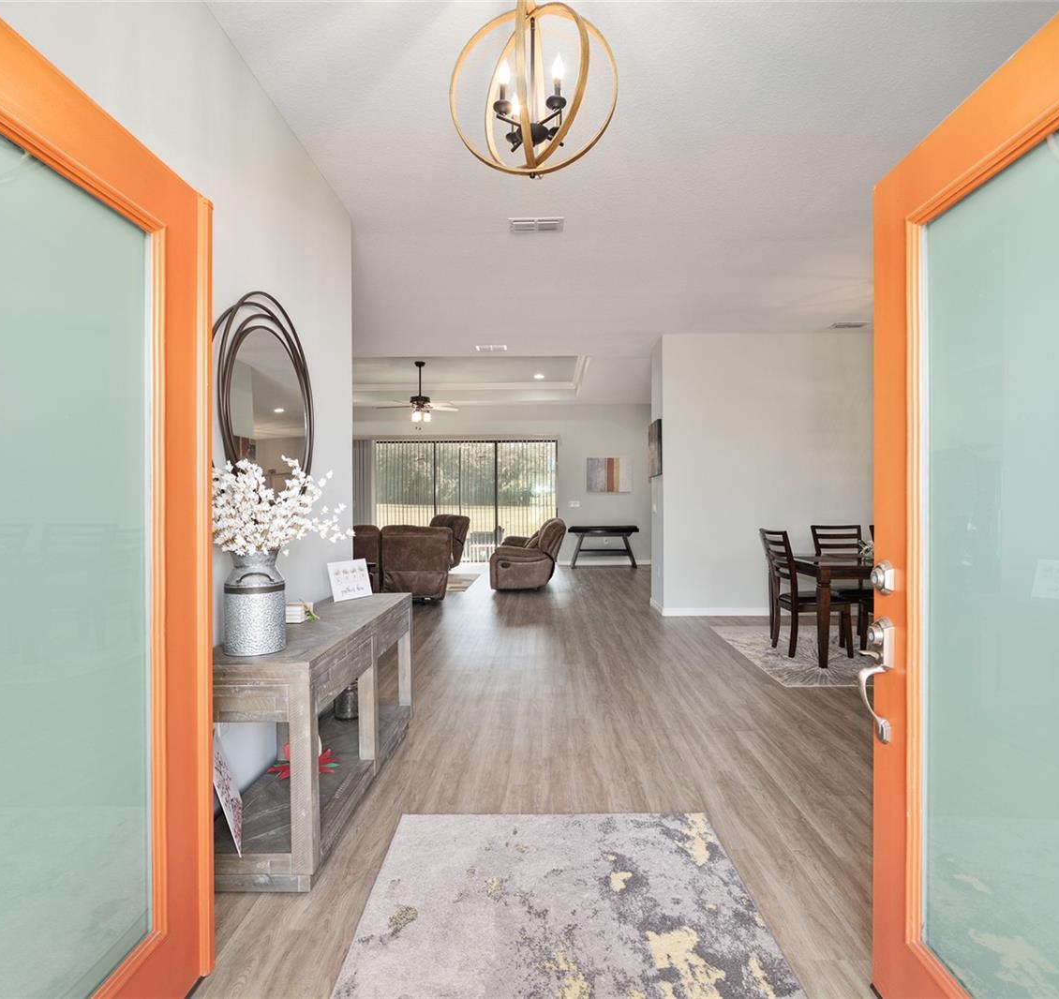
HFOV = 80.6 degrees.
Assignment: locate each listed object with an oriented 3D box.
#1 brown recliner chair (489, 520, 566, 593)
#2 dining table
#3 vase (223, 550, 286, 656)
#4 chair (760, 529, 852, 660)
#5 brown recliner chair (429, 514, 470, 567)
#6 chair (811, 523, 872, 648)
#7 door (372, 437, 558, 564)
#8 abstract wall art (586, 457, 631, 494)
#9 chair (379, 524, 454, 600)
[{"bbox_3d":[-0.005,0.762,8.980,1.040,1.000,0.950,0,0,3],"label":"brown recliner chair"},{"bbox_3d":[3.080,0.869,5.150,1.880,0.765,1.030,0,0,1],"label":"dining table"},{"bbox_3d":[-0.968,0.349,2.200,0.220,0.350,0.220,0,0,-1],"label":"vase"},{"bbox_3d":[2.300,0.757,5.160,0.590,1.000,0.470,0,0,1],"label":"chair"},{"bbox_3d":[-1.600,0.774,10.500,0.980,0.980,0.920,0,0,-37],"label":"brown recliner chair"},{"bbox_3d":[2.870,0.754,5.575,0.470,1.000,0.580,0,0,1],"label":"chair"},{"bbox_3d":[-1.245,0.069,11.780,3.530,2.380,0.120,0,0,1],"label":"door"},{"bbox_3d":[1.488,-0.450,11.700,0.840,0.660,0.040,0,0,1],"label":"abstract wall art"},{"bbox_3d":[-1.400,0.785,7.930,0.920,0.970,0.980,0,0,-5],"label":"chair"}]

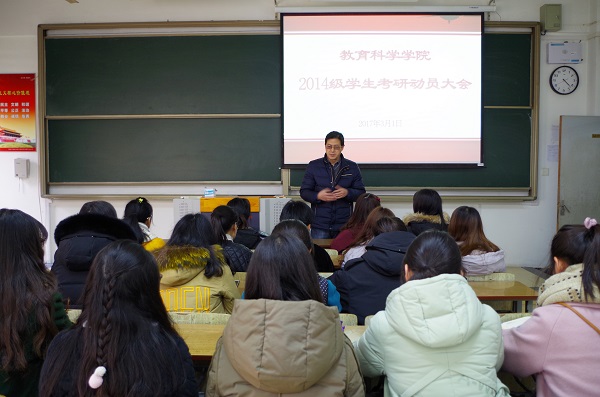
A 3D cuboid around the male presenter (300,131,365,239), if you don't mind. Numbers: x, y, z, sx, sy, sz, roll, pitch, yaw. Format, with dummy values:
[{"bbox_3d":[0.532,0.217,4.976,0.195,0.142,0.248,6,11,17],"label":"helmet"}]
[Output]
[{"bbox_3d":[0.293,0.259,4.713,0.580,1.735,0.380,0,3,5],"label":"male presenter"}]

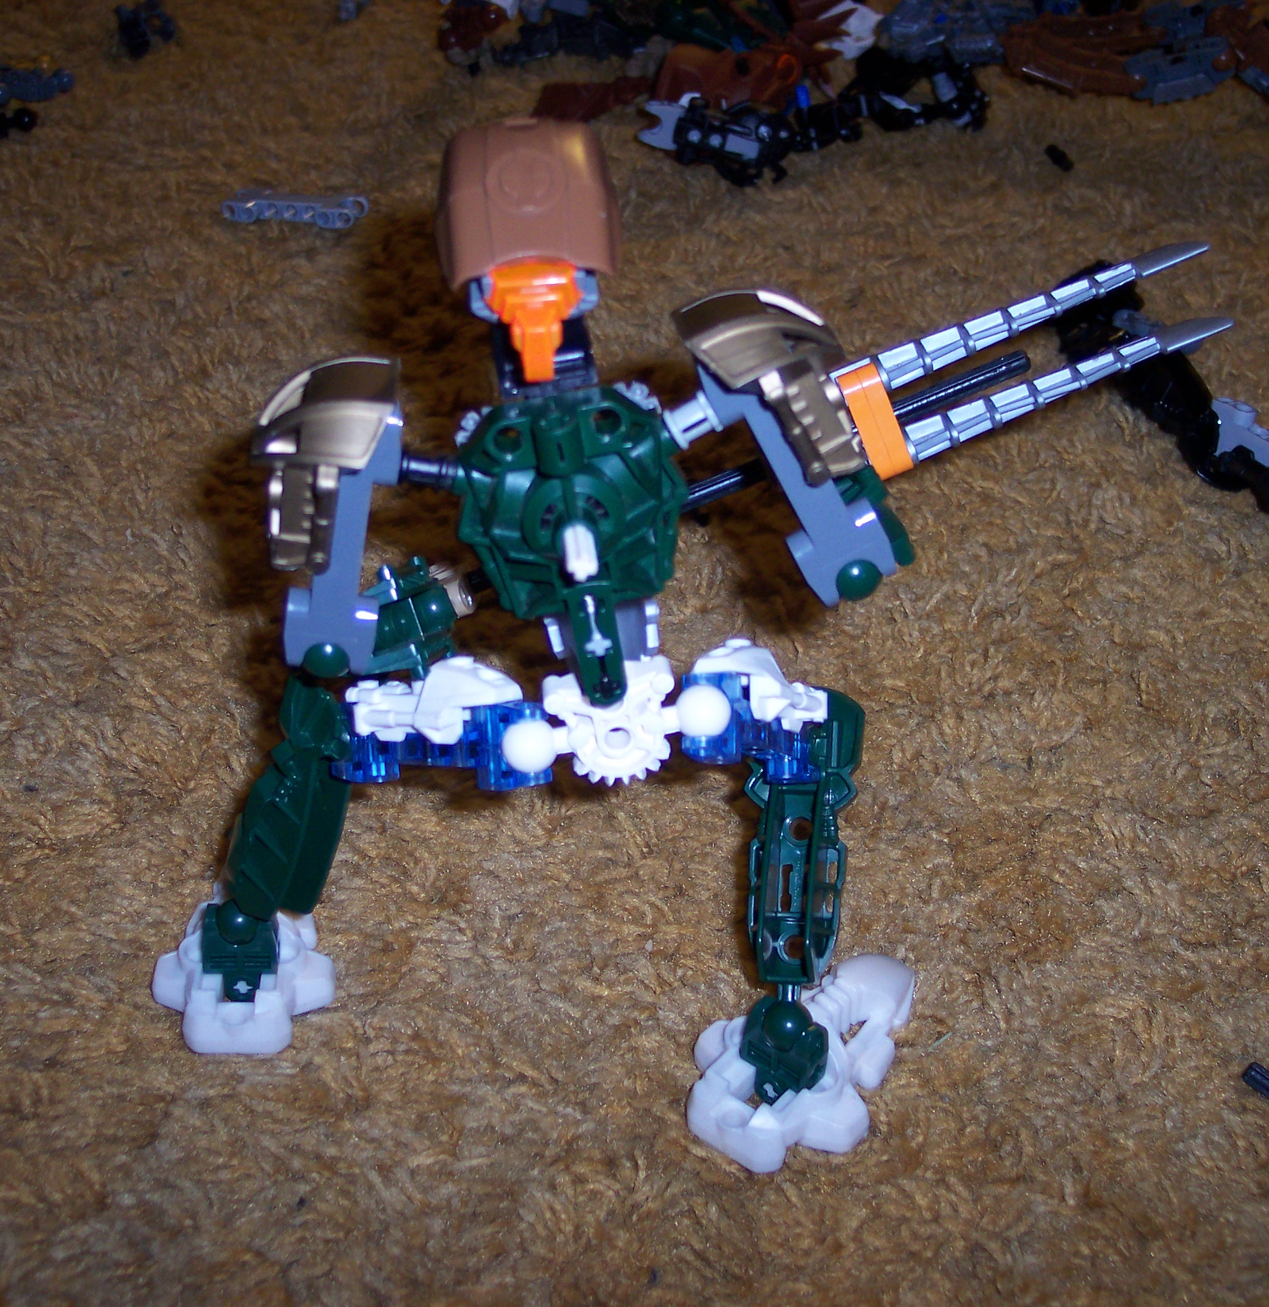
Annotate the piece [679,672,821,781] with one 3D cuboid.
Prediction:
[{"bbox_3d":[0.023,0.015,0.376,0.014,0.014,0.042,38,12,38],"label":"piece"}]

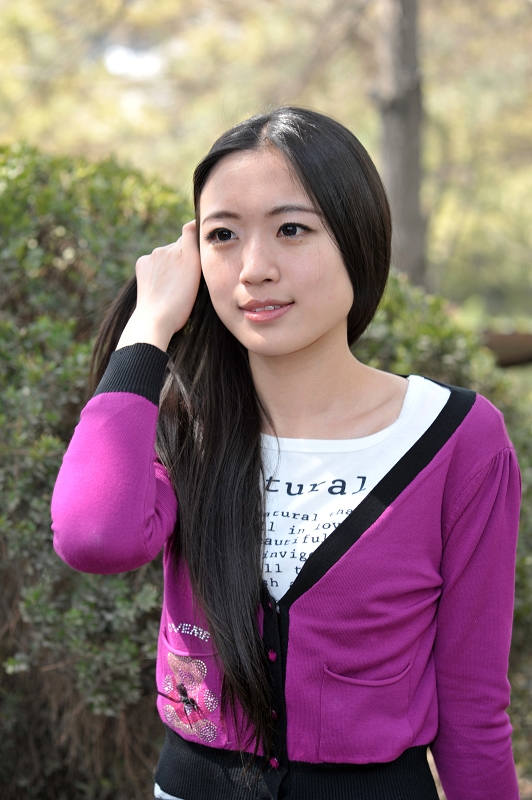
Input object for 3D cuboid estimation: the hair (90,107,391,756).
[{"bbox_3d":[-0.022,0.023,1.735,0.250,0.575,0.240,1,3,20],"label":"hair"}]

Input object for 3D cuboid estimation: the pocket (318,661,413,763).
[{"bbox_3d":[0.088,0.278,1.685,0.082,0.090,0.024,0,3,-4],"label":"pocket"}]

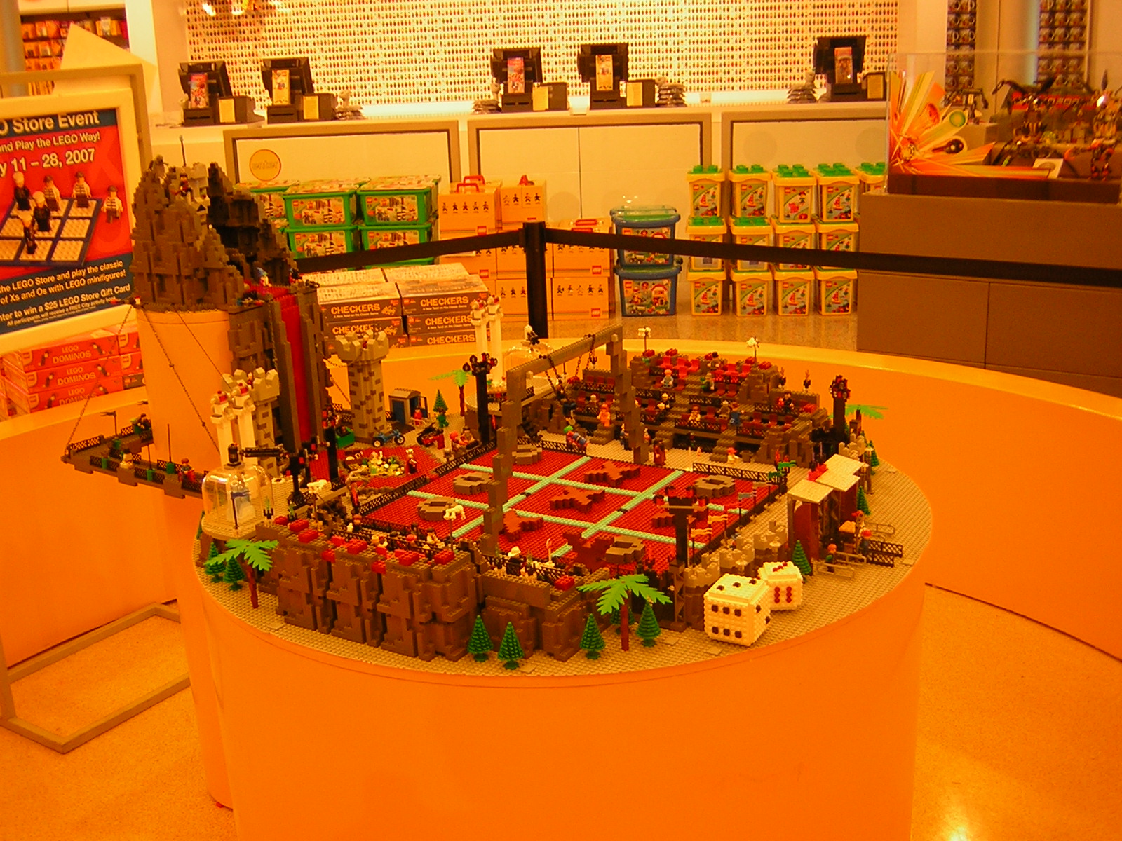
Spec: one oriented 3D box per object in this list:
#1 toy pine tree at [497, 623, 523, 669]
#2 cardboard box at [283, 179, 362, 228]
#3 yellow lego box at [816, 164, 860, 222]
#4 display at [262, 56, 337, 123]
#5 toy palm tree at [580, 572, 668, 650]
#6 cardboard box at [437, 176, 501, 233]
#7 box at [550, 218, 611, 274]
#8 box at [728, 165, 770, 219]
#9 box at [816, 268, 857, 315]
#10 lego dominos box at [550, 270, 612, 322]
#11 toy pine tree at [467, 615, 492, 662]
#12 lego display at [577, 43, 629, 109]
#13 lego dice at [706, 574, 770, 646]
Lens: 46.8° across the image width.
[{"bbox_3d":[-0.065,0.288,1.661,0.032,0.064,0.032,-2,17,1],"label":"toy pine tree"},{"bbox_3d":[-1.329,-1.197,7.281,0.406,0.195,0.280,-4,17,-4],"label":"cardboard box"},{"bbox_3d":[1.497,-1.221,7.007,0.210,0.265,0.210,-1,17,6],"label":"yellow lego box"},{"bbox_3d":[-1.715,-2.183,8.541,0.450,0.405,0.310,-4,17,-4],"label":"display"},{"bbox_3d":[0.083,0.254,1.695,0.124,0.102,0.118,-8,18,-16],"label":"toy palm tree"},{"bbox_3d":[-0.528,-1.213,7.403,0.320,0.285,0.300,-1,17,4],"label":"cardboard box"},{"bbox_3d":[0.124,-0.969,7.380,0.320,0.255,0.300,-1,17,5],"label":"box"},{"bbox_3d":[1.056,-1.288,7.290,0.210,0.265,0.210,-1,17,5],"label":"box"},{"bbox_3d":[1.546,-0.740,7.288,0.208,0.268,0.208,-2,17,2],"label":"box"},{"bbox_3d":[0.126,-0.725,7.474,0.314,0.245,0.240,-1,17,6],"label":"lego dominos box"},{"bbox_3d":[-0.105,0.283,1.684,0.032,0.064,0.032,-2,17,1],"label":"toy pine tree"},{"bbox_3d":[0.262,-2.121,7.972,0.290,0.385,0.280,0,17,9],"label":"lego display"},{"bbox_3d":[0.234,0.251,1.706,0.064,0.058,0.066,7,19,30],"label":"lego dice"}]

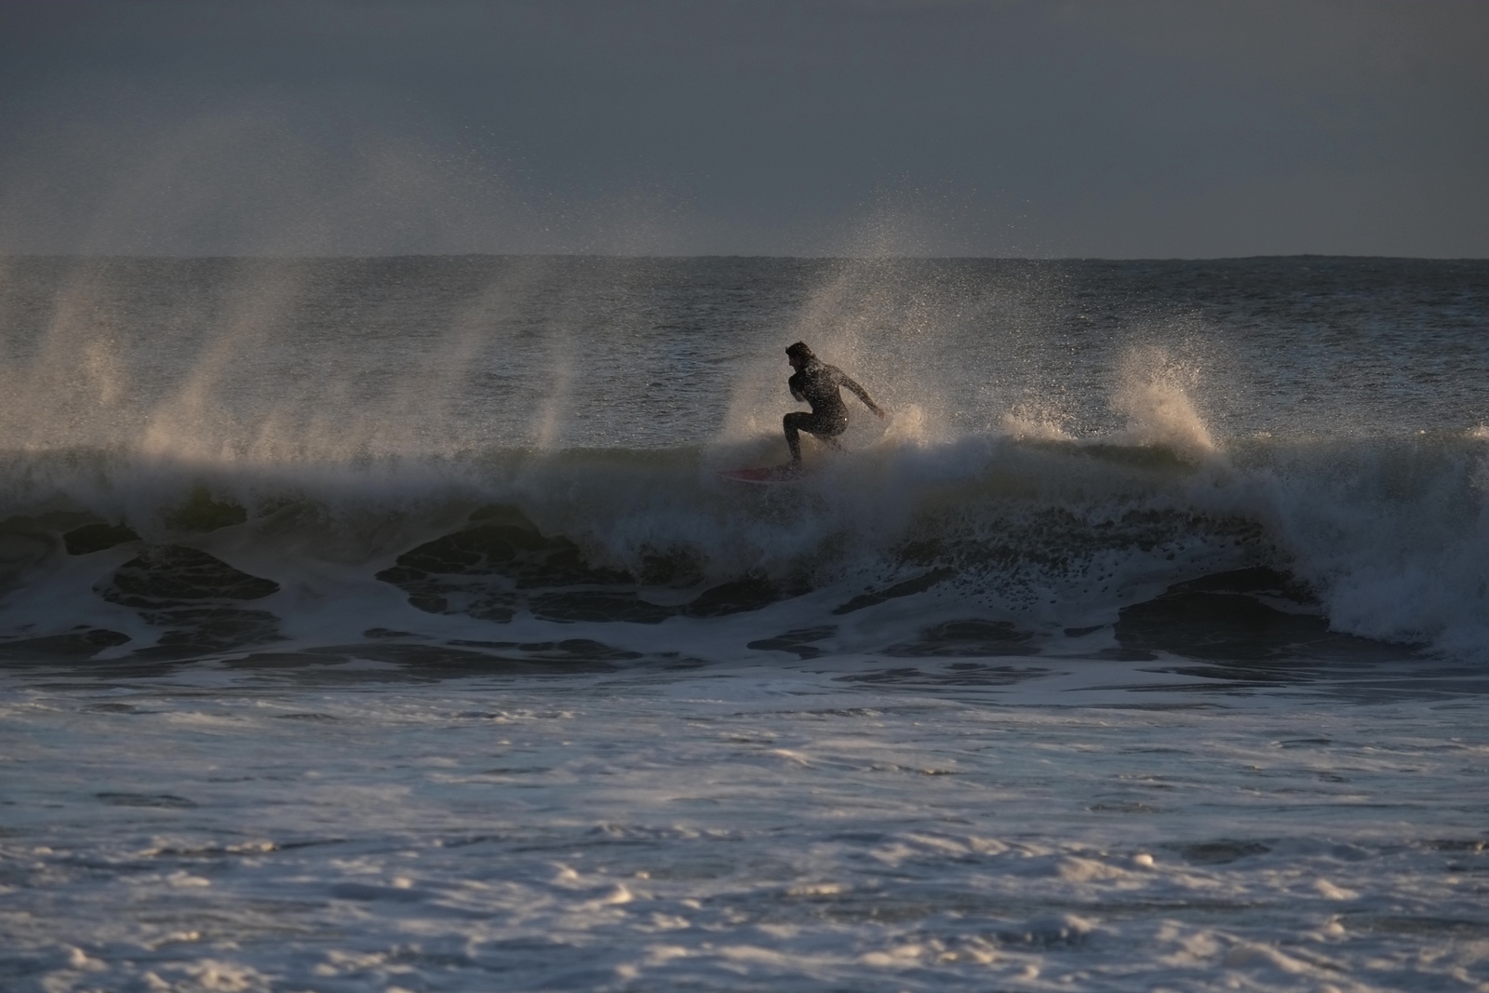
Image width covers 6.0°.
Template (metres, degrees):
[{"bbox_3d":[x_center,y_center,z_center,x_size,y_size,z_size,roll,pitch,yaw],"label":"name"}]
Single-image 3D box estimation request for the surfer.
[{"bbox_3d":[0.798,-0.845,128.000,0.820,1.090,0.760,-1,1,-41],"label":"surfer"}]

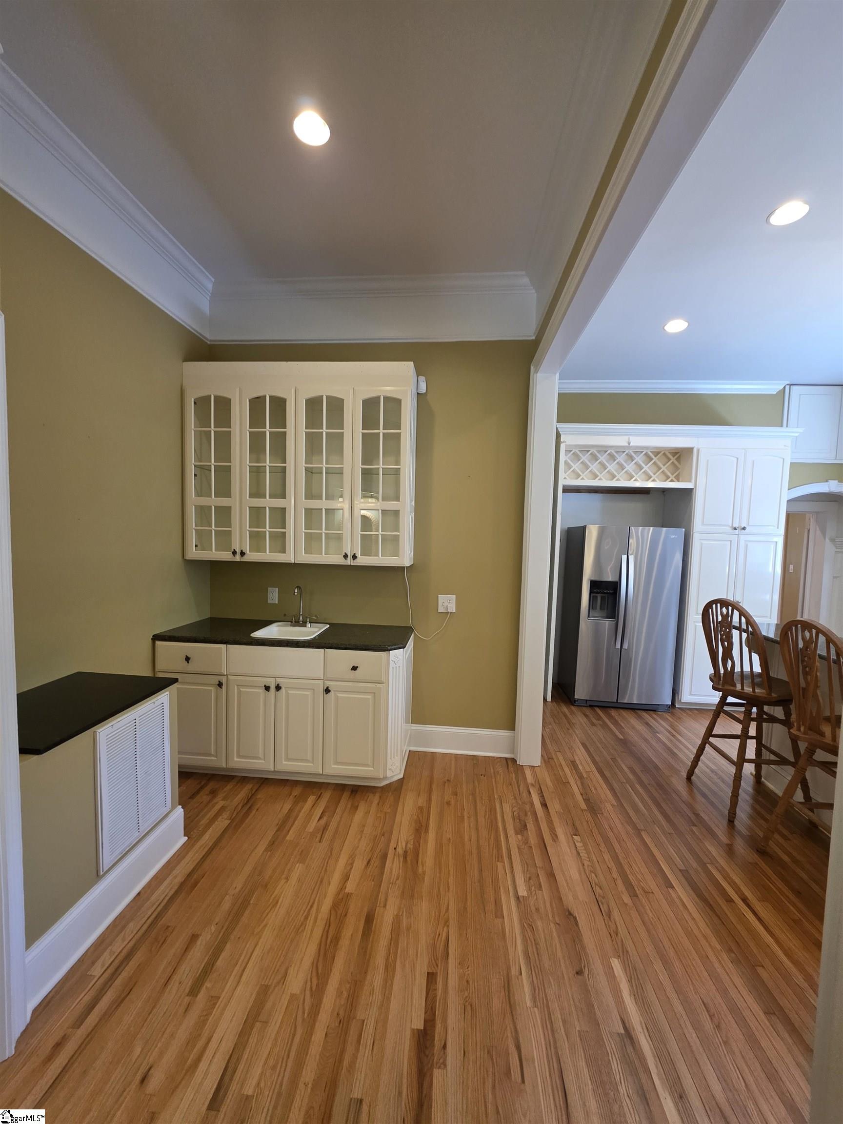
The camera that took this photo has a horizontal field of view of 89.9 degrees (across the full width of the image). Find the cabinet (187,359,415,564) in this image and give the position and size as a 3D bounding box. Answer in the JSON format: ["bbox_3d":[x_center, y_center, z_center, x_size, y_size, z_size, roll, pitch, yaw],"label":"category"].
[{"bbox_3d":[-0.817,-0.646,2.902,1.522,1.296,0.287,2,4,5],"label":"cabinet"}]

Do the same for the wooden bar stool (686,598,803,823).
[{"bbox_3d":[1.992,0.857,2.561,0.570,1.230,0.490,1,4,-13],"label":"wooden bar stool"}]

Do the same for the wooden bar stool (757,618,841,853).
[{"bbox_3d":[1.953,0.899,1.908,0.570,1.230,0.490,1,4,-5],"label":"wooden bar stool"}]

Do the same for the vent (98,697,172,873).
[{"bbox_3d":[-1.231,0.924,1.831,0.020,0.577,0.401,2,4,5],"label":"vent"}]

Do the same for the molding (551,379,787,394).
[{"bbox_3d":[2.591,-1.858,4.476,2.290,0.103,0.085,2,4,5],"label":"molding"}]

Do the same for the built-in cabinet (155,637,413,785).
[{"bbox_3d":[-0.864,0.933,2.864,1.541,0.875,0.575,2,4,5],"label":"built-in cabinet"}]

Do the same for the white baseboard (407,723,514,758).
[{"bbox_3d":[0.294,1.294,3.062,0.762,0.193,0.029,2,4,5],"label":"white baseboard"}]

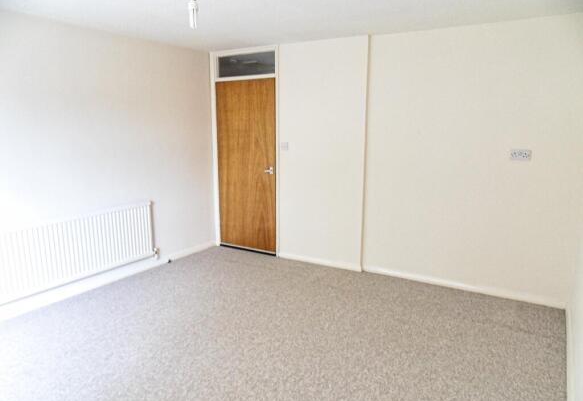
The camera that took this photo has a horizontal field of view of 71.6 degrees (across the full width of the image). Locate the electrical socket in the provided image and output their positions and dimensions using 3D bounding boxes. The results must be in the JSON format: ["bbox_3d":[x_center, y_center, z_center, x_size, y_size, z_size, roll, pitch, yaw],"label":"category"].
[{"bbox_3d":[1.885,-0.369,3.316,0.146,0.086,0.016,6,12,30],"label":"electrical socket"}]

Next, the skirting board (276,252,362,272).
[{"bbox_3d":[0.297,0.651,4.379,0.990,0.072,0.018,6,12,30],"label":"skirting board"}]

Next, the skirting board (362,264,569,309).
[{"bbox_3d":[1.502,0.771,3.752,1.744,0.072,0.018,6,12,30],"label":"skirting board"}]

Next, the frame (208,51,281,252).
[{"bbox_3d":[-0.516,-0.546,4.693,0.945,2.306,0.100,6,12,30],"label":"frame"}]

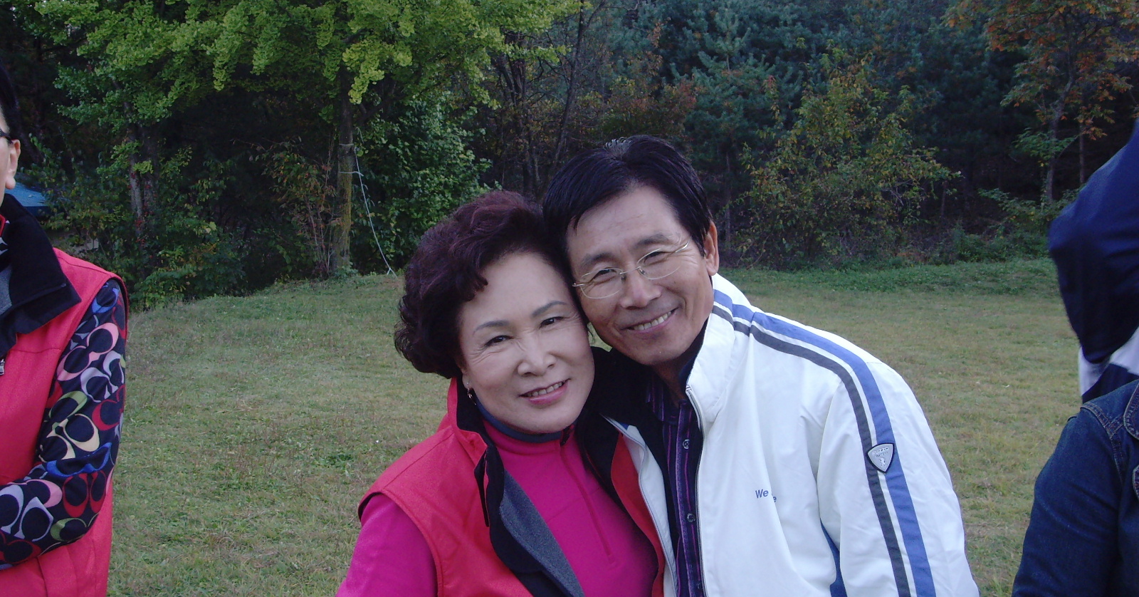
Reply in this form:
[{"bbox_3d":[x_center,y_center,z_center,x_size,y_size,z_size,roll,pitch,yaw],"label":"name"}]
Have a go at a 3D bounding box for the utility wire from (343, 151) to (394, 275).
[{"bbox_3d":[-2.658,-1.132,17.000,0.660,1.640,0.300,0,5,-6],"label":"utility wire"}]

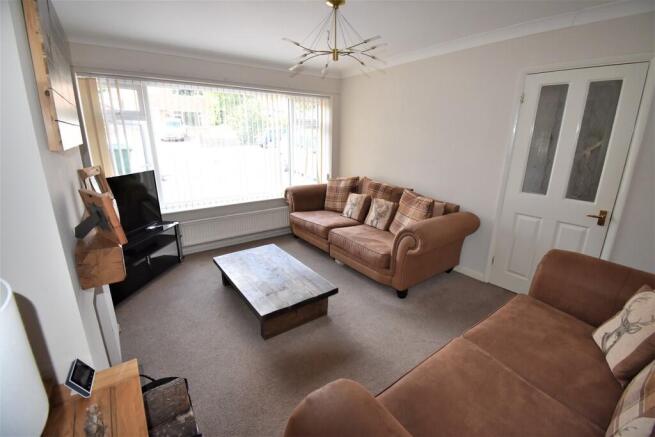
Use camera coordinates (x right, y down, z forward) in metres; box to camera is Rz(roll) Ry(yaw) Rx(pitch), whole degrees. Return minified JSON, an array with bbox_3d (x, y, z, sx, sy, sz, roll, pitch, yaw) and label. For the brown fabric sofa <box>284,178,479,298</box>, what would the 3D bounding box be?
[{"bbox_3d":[0.488,0.035,3.502,0.950,0.880,2.410,-11,19,-33],"label":"brown fabric sofa"}]

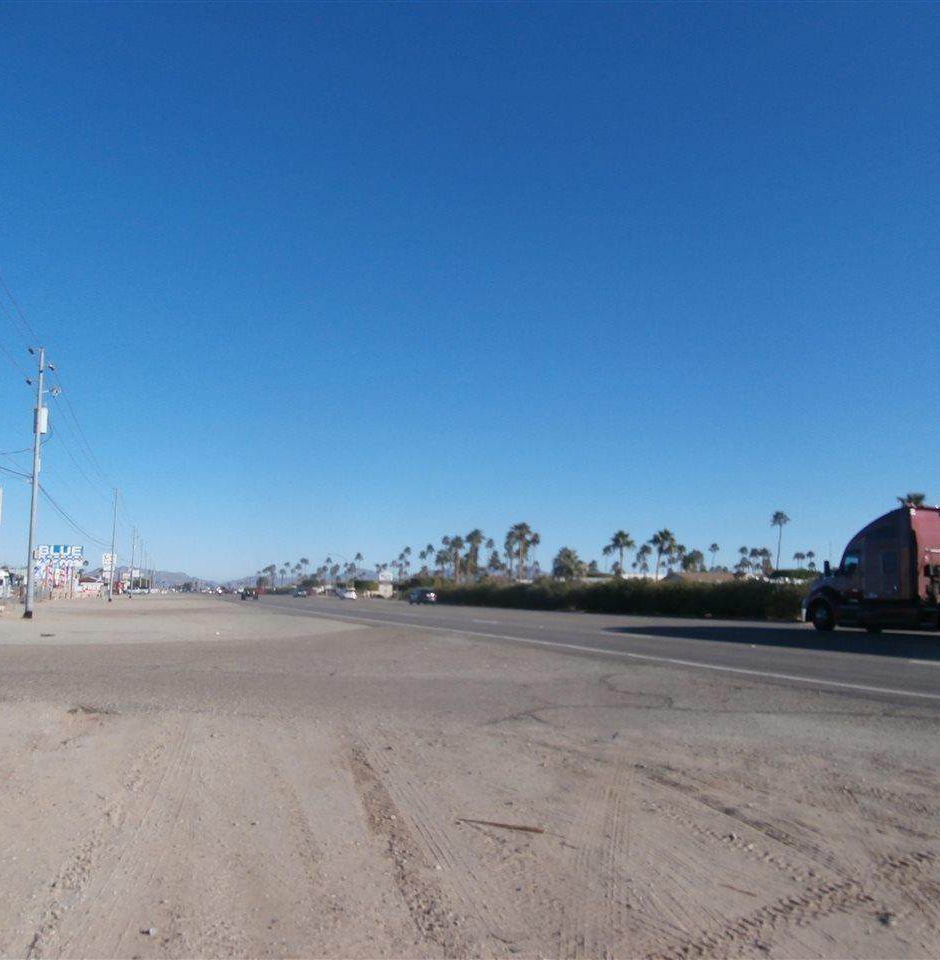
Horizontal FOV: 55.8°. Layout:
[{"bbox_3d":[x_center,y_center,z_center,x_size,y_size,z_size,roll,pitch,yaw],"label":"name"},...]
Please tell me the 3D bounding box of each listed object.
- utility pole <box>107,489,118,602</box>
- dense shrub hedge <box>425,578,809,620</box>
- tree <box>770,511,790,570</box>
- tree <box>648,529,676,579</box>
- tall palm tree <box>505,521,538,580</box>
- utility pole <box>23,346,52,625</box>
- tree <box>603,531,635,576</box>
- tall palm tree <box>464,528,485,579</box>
[{"bbox_3d":[-38.405,7.107,95.740,0.800,11.900,0.450,3,-8,-19],"label":"utility pole"},{"bbox_3d":[5.231,8.019,61.209,2.200,1.850,54.500,3,-8,-19],"label":"dense shrub hedge"},{"bbox_3d":[43.687,10.798,125.790,2.700,12.700,2.700,3,-8,-19],"label":"tree"},{"bbox_3d":[22.083,9.908,102.529,3.000,8.510,3.000,3,-8,-19],"label":"tree"},{"bbox_3d":[6.456,10.404,112.616,3.800,9.910,3.800,3,-8,-19],"label":"tall palm tree"},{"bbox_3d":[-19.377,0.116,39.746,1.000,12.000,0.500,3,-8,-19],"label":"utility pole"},{"bbox_3d":[18.027,10.565,108.539,3.300,8.670,3.300,3,-8,-19],"label":"tree"},{"bbox_3d":[0.583,11.951,125.624,2.800,10.030,2.800,0,-7,0],"label":"tall palm tree"}]

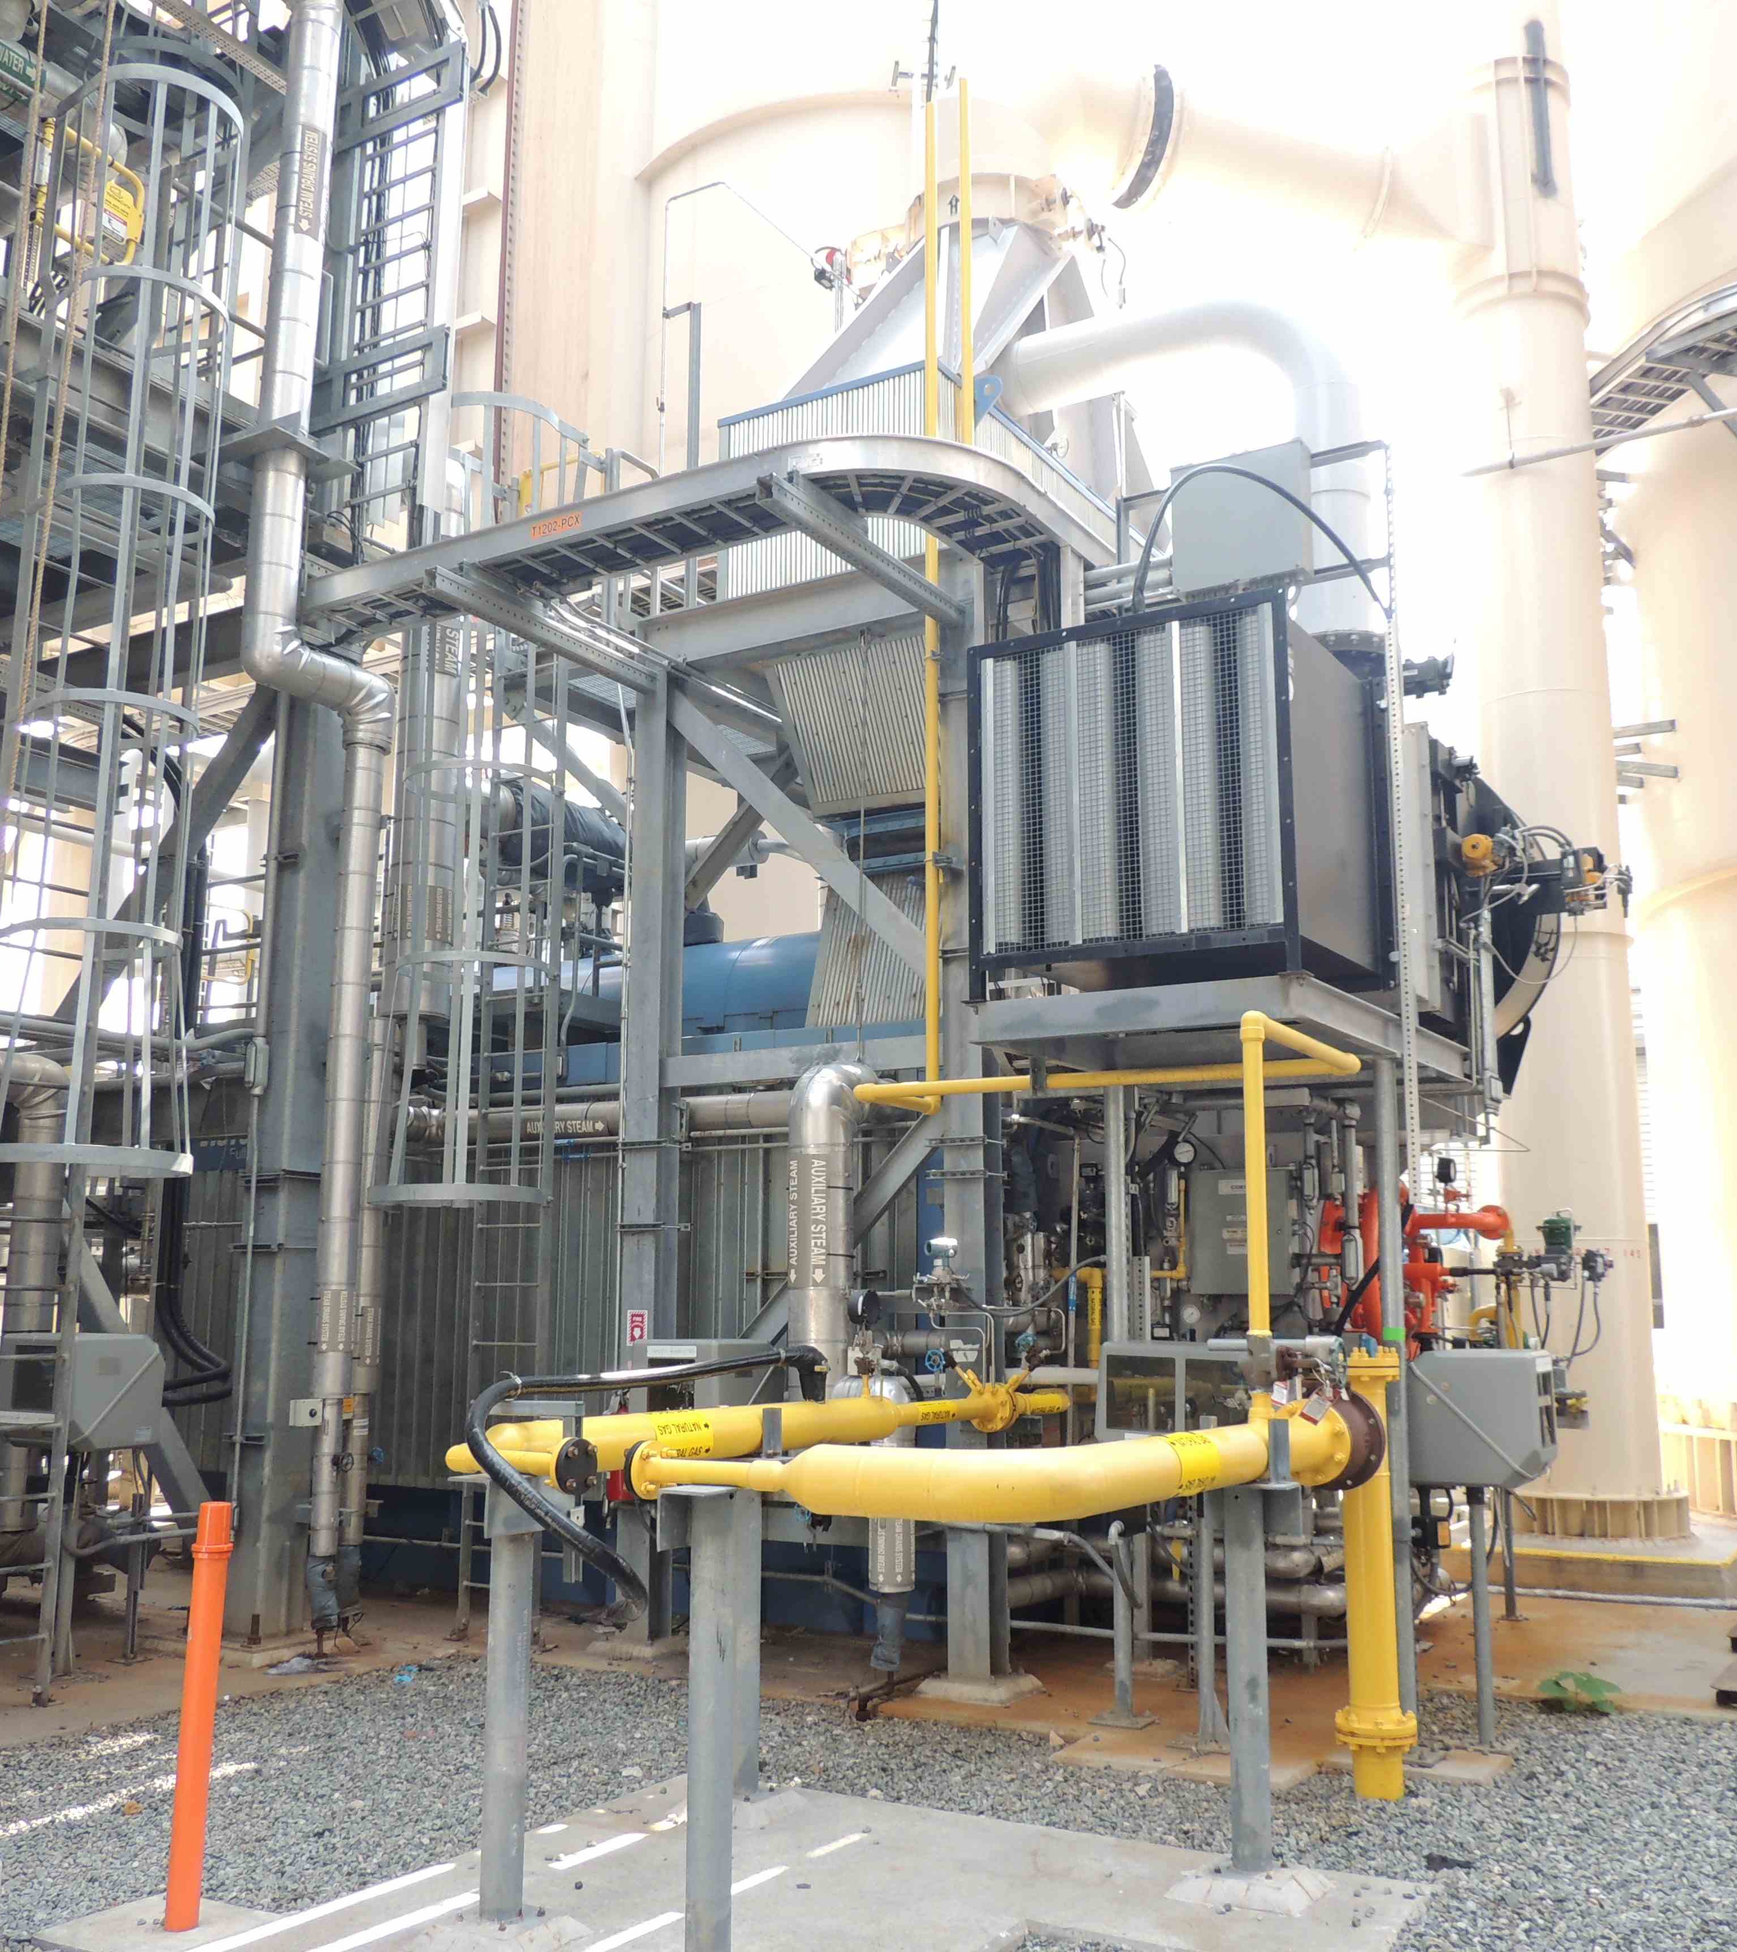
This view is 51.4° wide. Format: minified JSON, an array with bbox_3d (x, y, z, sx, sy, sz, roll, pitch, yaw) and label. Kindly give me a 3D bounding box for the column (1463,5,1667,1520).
[{"bbox_3d":[4.681,-1.904,12.622,0.920,10.958,0.920,-6,-12,30],"label":"column"}]

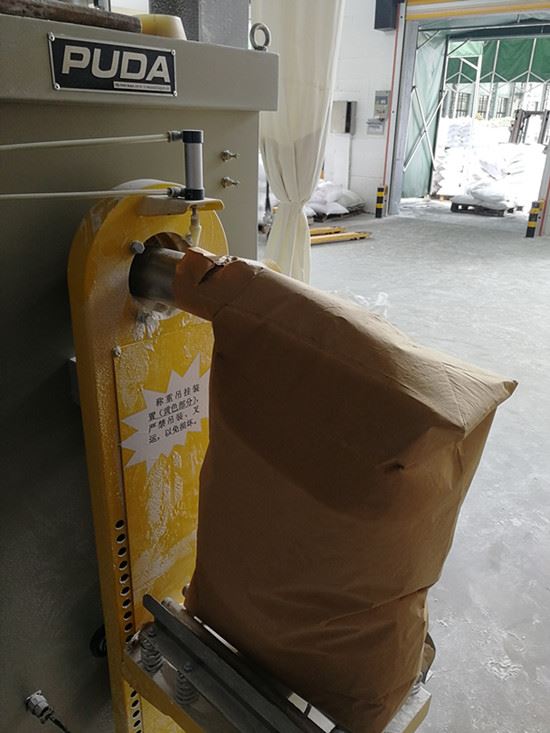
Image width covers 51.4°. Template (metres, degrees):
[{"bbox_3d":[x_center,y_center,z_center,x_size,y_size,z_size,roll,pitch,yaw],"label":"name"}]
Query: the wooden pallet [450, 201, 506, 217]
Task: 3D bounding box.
[{"bbox_3d":[4.165,-3.086,11.084,1.000,0.152,1.200,18,29,34],"label":"wooden pallet"}]

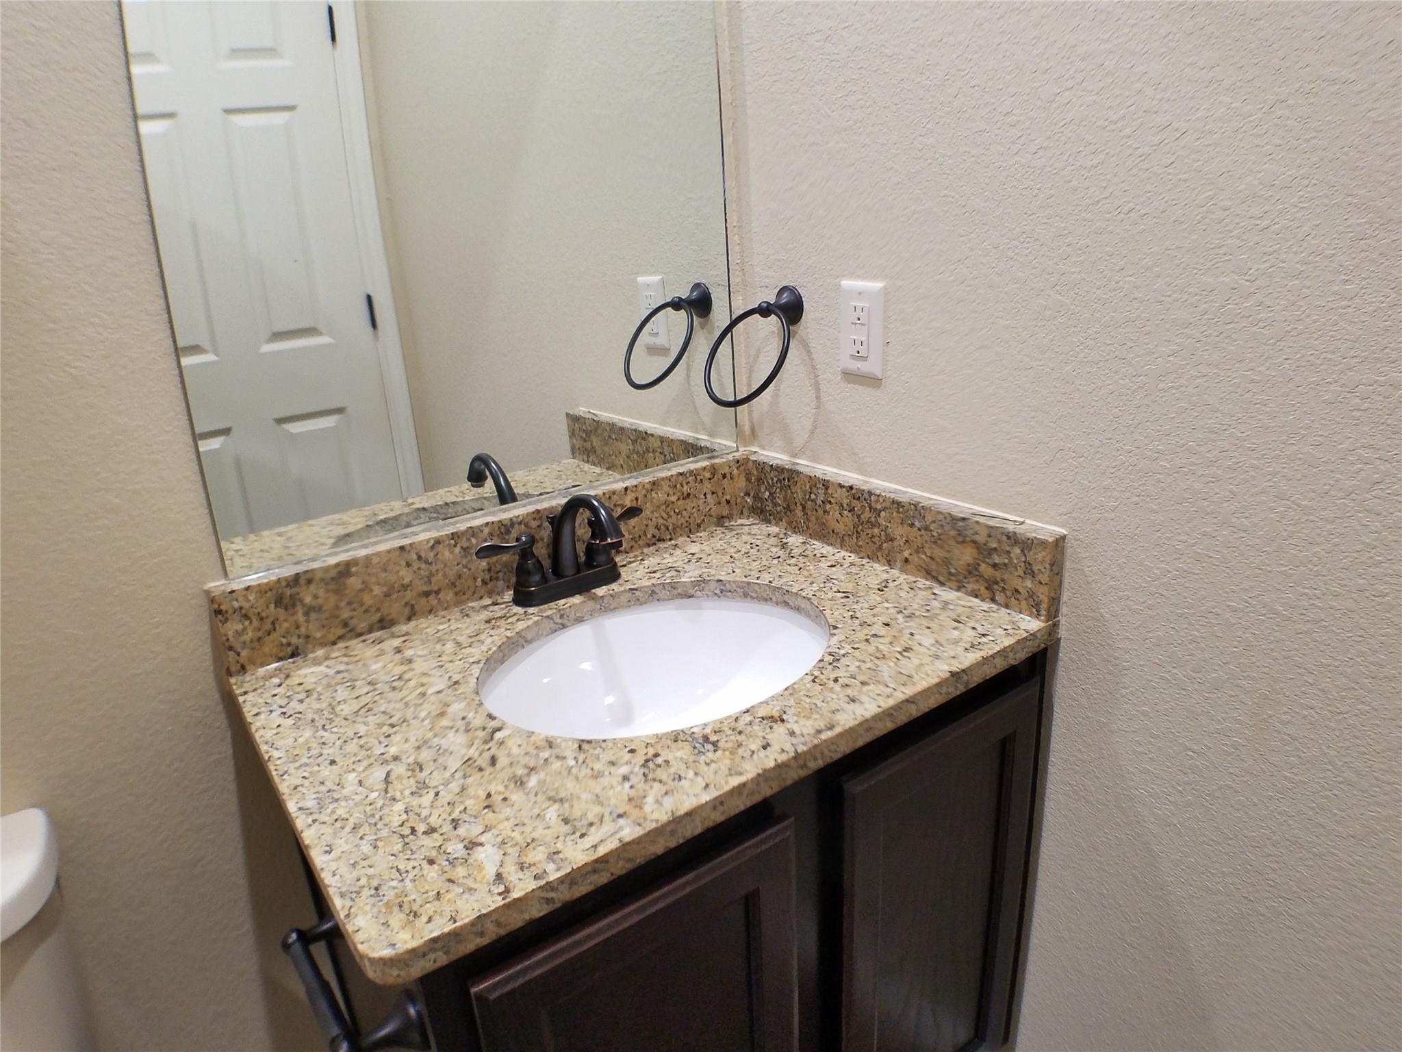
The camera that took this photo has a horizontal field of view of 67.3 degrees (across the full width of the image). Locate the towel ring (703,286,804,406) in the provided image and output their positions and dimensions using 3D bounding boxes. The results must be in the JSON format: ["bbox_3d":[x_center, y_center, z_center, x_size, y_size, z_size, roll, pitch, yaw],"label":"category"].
[{"bbox_3d":[0.078,-0.240,1.417,0.128,0.151,0.152,-16,23,-34],"label":"towel ring"}]

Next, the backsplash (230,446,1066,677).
[{"bbox_3d":[-0.067,0.086,1.180,0.777,0.099,0.549,-16,23,-34],"label":"backsplash"}]

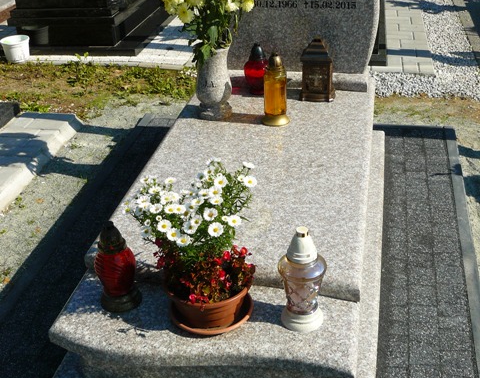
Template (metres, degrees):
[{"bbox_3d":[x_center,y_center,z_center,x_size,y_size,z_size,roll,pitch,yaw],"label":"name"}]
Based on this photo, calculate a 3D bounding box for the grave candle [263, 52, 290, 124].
[{"bbox_3d":[0.141,-0.399,2.595,0.108,0.279,0.108,4,30,11],"label":"grave candle"}]

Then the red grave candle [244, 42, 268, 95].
[{"bbox_3d":[0.071,-0.485,2.699,0.101,0.192,0.101,4,31,11],"label":"red grave candle"}]

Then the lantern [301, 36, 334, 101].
[{"bbox_3d":[0.329,-0.507,2.793,0.124,0.255,0.124,8,31,18],"label":"lantern"}]

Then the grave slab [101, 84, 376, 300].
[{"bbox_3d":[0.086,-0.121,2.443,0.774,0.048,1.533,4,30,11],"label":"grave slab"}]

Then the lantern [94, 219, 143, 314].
[{"bbox_3d":[-0.329,0.193,1.760,0.111,0.251,0.111,4,30,11],"label":"lantern"}]

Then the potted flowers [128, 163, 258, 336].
[{"bbox_3d":[-0.113,0.130,1.602,0.310,0.395,0.265,4,31,11],"label":"potted flowers"}]

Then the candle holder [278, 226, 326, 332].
[{"bbox_3d":[0.148,0.204,1.577,0.114,0.268,0.114,4,31,11],"label":"candle holder"}]

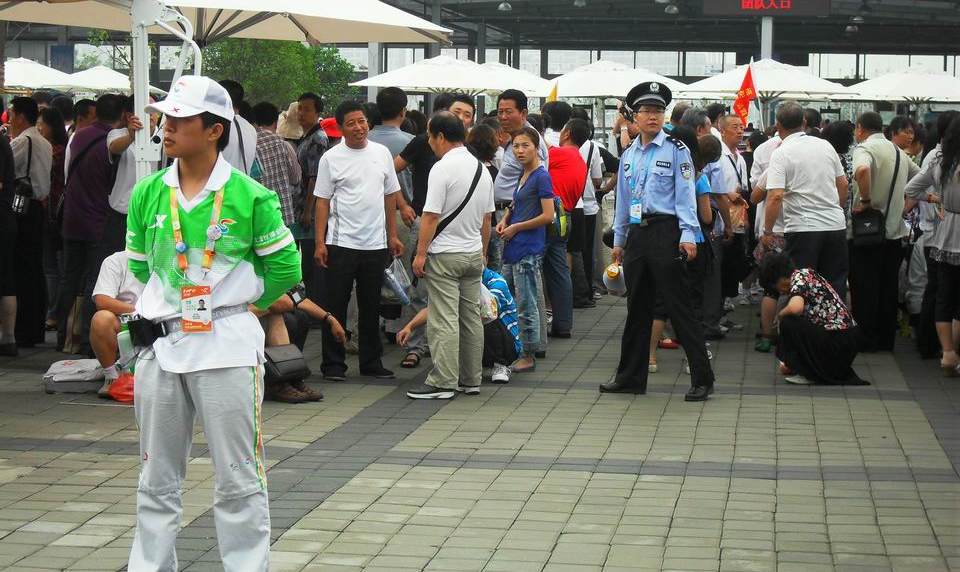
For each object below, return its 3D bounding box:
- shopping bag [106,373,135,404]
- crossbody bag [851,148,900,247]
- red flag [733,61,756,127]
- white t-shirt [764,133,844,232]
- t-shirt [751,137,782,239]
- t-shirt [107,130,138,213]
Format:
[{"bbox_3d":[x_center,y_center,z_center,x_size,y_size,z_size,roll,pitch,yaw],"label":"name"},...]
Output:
[{"bbox_3d":[-1.944,0.543,11.882,0.270,0.190,0.200,1,4,0],"label":"shopping bag"},{"bbox_3d":[2.806,-0.628,15.150,0.360,0.700,0.270,3,5,20],"label":"crossbody bag"},{"bbox_3d":[2.292,-1.659,18.500,0.230,0.550,0.120,1,4,6],"label":"red flag"},{"bbox_3d":[2.134,-0.679,14.000,0.520,0.640,0.300,0,5,-13],"label":"white t-shirt"},{"bbox_3d":[2.111,-0.701,14.900,0.480,0.700,0.290,1,4,3],"label":"t-shirt"},{"bbox_3d":[-2.236,-0.758,13.900,0.440,0.600,0.300,-2,5,-30],"label":"t-shirt"}]

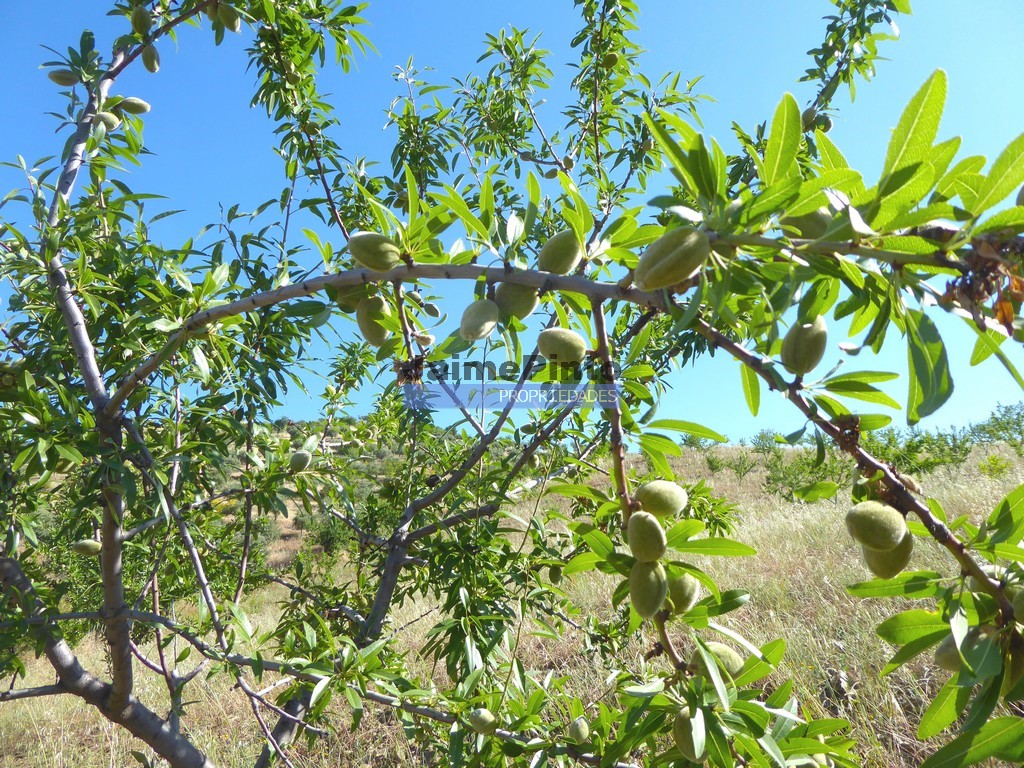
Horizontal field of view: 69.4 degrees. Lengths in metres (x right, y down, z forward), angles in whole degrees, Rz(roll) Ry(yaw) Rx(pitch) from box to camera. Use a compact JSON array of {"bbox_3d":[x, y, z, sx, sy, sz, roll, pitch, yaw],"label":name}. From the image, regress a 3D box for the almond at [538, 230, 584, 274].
[{"bbox_3d":[0.037,-0.100,0.560,0.028,0.039,0.025,38,0,0],"label":"almond"}]

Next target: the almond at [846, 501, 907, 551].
[{"bbox_3d":[0.237,0.092,0.480,0.040,0.030,0.028,15,0,-6],"label":"almond"}]

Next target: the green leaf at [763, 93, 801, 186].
[{"bbox_3d":[0.152,-0.138,0.420,0.021,0.058,0.006,11,-6,6],"label":"green leaf"}]

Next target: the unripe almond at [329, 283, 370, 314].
[{"bbox_3d":[-0.123,-0.068,0.570,0.038,0.027,0.026,31,0,-14],"label":"unripe almond"}]

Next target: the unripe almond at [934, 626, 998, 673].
[{"bbox_3d":[0.296,0.171,0.480,0.041,0.028,0.027,-16,-25,14],"label":"unripe almond"}]

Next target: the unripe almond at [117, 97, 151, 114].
[{"bbox_3d":[-0.486,-0.358,0.950,0.041,0.022,0.022,10,0,-12],"label":"unripe almond"}]

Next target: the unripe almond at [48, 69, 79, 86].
[{"bbox_3d":[-0.576,-0.394,0.950,0.038,0.021,0.025,1,19,-32],"label":"unripe almond"}]

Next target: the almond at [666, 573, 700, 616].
[{"bbox_3d":[0.132,0.164,0.580,0.028,0.039,0.027,36,-32,19],"label":"almond"}]

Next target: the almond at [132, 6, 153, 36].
[{"bbox_3d":[-0.475,-0.466,0.950,0.024,0.038,0.022,-16,-3,-9],"label":"almond"}]

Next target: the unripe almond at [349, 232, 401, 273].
[{"bbox_3d":[-0.103,-0.100,0.560,0.041,0.026,0.026,19,6,-13],"label":"unripe almond"}]

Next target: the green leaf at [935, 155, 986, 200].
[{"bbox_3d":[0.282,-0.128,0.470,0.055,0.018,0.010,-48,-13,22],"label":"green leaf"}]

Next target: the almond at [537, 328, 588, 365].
[{"bbox_3d":[0.039,-0.029,0.570,0.041,0.028,0.027,16,0,0],"label":"almond"}]

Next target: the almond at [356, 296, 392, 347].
[{"bbox_3d":[-0.106,-0.049,0.575,0.025,0.040,0.025,-12,-3,0],"label":"almond"}]

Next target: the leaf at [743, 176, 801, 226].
[{"bbox_3d":[0.141,-0.100,0.400,0.041,0.013,0.006,-38,-22,12],"label":"leaf"}]

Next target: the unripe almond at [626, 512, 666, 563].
[{"bbox_3d":[0.101,0.115,0.555,0.028,0.040,0.027,-7,-3,0],"label":"unripe almond"}]

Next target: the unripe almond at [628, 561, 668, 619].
[{"bbox_3d":[0.101,0.153,0.550,0.028,0.042,0.027,-2,-16,10],"label":"unripe almond"}]

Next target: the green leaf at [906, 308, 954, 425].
[{"bbox_3d":[0.243,-0.010,0.430,0.025,0.067,0.011,-5,0,17],"label":"green leaf"}]

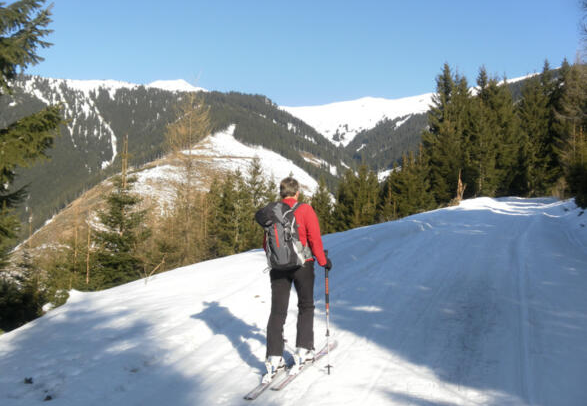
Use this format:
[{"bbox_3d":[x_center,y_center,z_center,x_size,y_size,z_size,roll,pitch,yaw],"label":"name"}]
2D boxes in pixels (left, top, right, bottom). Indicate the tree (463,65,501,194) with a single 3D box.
[{"bbox_3d":[13.696,-5.036,43.000,2.800,9.500,2.800,1,0,18],"label":"tree"}]

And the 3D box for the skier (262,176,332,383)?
[{"bbox_3d":[0.040,0.655,5.530,0.590,1.800,0.680,1,0,23],"label":"skier"}]

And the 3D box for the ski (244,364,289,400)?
[{"bbox_3d":[-0.090,1.565,5.580,0.110,0.090,1.650,1,0,18],"label":"ski"}]

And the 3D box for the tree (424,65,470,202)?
[{"bbox_3d":[10.313,-4.617,40.000,3.300,9.500,3.300,1,0,14],"label":"tree"}]

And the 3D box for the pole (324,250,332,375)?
[{"bbox_3d":[0.316,1.005,5.470,0.070,1.160,0.075,-2,-3,20],"label":"pole"}]

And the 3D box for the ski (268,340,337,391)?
[{"bbox_3d":[0.152,1.555,5.800,0.110,0.090,1.650,1,0,21],"label":"ski"}]

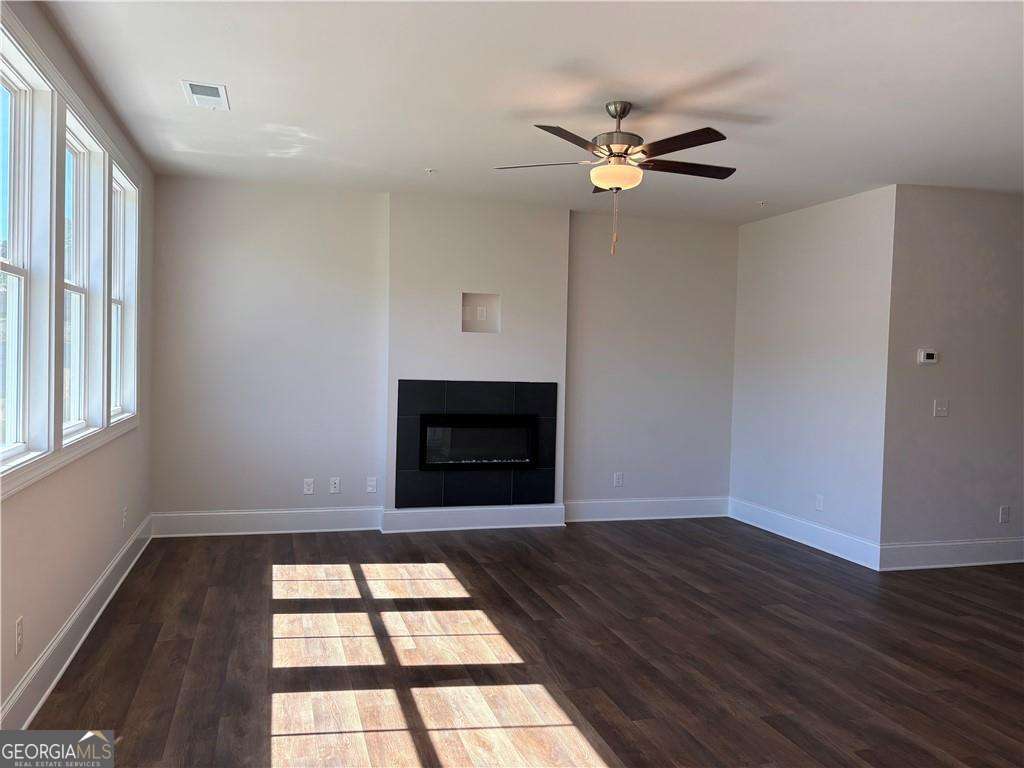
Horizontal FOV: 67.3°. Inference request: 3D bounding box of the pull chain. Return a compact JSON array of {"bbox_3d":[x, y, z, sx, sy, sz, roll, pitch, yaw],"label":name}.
[{"bbox_3d":[0.527,-0.822,3.934,0.030,0.333,0.025,1,2,-17],"label":"pull chain"}]

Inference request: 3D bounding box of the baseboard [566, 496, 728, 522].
[{"bbox_3d":[1.235,1.153,7.074,1.754,0.187,0.025,1,2,-17],"label":"baseboard"}]

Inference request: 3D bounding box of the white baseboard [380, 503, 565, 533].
[{"bbox_3d":[-0.297,1.129,6.456,1.568,0.187,0.025,1,2,-17],"label":"white baseboard"}]

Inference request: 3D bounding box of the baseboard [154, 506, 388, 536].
[{"bbox_3d":[-1.913,1.094,6.108,1.757,0.187,0.025,1,2,-17],"label":"baseboard"}]

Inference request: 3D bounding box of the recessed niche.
[{"bbox_3d":[-0.268,-0.591,6.462,0.326,0.324,0.100,1,2,-17],"label":"recessed niche"}]

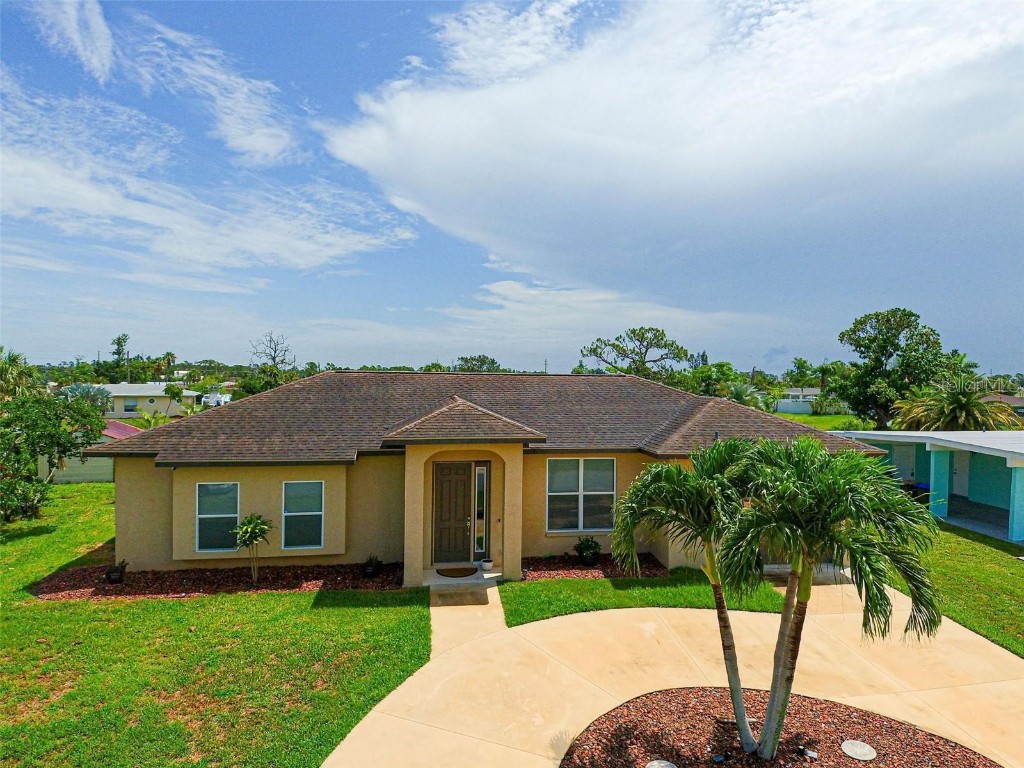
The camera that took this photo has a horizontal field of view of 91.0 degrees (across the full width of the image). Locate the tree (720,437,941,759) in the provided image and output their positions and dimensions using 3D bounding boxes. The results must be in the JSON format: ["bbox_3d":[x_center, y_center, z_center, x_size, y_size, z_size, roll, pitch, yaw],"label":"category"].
[{"bbox_3d":[4.095,2.736,6.466,2.390,4.120,2.350,0,1,-7],"label":"tree"}]

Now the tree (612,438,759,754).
[{"bbox_3d":[2.253,2.742,6.530,1.790,4.070,1.800,0,1,-7],"label":"tree"}]

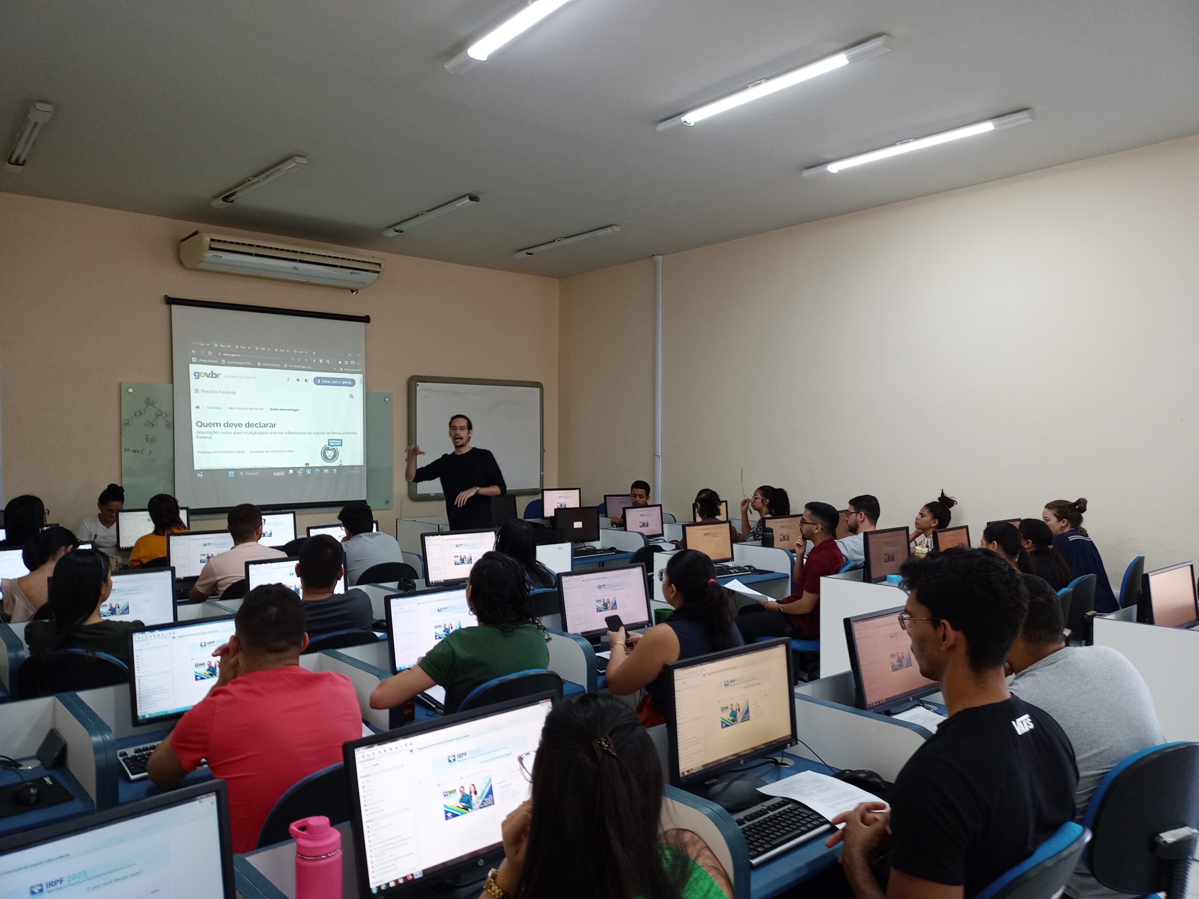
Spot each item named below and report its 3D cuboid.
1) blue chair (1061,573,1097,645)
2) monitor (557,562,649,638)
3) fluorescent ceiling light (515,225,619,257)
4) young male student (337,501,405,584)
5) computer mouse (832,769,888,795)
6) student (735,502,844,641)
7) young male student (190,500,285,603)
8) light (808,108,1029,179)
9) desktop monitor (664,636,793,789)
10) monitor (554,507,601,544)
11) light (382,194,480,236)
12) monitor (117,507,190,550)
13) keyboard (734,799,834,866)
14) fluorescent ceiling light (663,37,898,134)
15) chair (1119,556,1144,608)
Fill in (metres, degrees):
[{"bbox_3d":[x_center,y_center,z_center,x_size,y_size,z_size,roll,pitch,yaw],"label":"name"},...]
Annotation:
[{"bbox_3d":[2.244,1.094,4.907,0.520,0.930,0.560,0,1,-44],"label":"blue chair"},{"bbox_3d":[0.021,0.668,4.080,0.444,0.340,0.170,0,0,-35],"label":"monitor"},{"bbox_3d":[-0.332,-1.913,8.930,0.090,0.060,1.530,0,1,-39],"label":"fluorescent ceiling light"},{"bbox_3d":[-1.394,0.916,5.675,0.500,1.250,0.800,0,1,-39],"label":"young male student"},{"bbox_3d":[0.645,0.824,2.405,0.064,0.040,0.115,0,0,-40],"label":"computer mouse"},{"bbox_3d":[1.170,0.950,5.980,0.520,1.270,0.820,0,0,-45],"label":"student"},{"bbox_3d":[-1.700,0.887,4.576,0.520,1.280,0.750,-1,1,-44],"label":"young male student"},{"bbox_3d":[1.970,-1.935,6.220,0.080,0.070,1.620,0,0,-40],"label":"light"},{"bbox_3d":[0.340,0.672,2.400,0.475,0.360,0.200,0,0,-43],"label":"desktop monitor"},{"bbox_3d":[-0.175,0.611,7.395,0.450,0.325,0.165,0,1,-44],"label":"monitor"},{"bbox_3d":[-1.407,-1.905,7.953,0.090,0.060,1.530,0,1,-37],"label":"light"},{"bbox_3d":[-2.945,0.557,6.409,0.450,0.325,0.165,0,1,-42],"label":"monitor"},{"bbox_3d":[0.407,0.811,2.126,0.450,0.030,0.160,-1,1,-44],"label":"keyboard"},{"bbox_3d":[0.804,-1.788,4.833,0.095,0.062,1.490,0,0,-37],"label":"fluorescent ceiling light"},{"bbox_3d":[3.031,1.080,5.938,0.500,0.910,0.570,0,1,-42],"label":"chair"}]

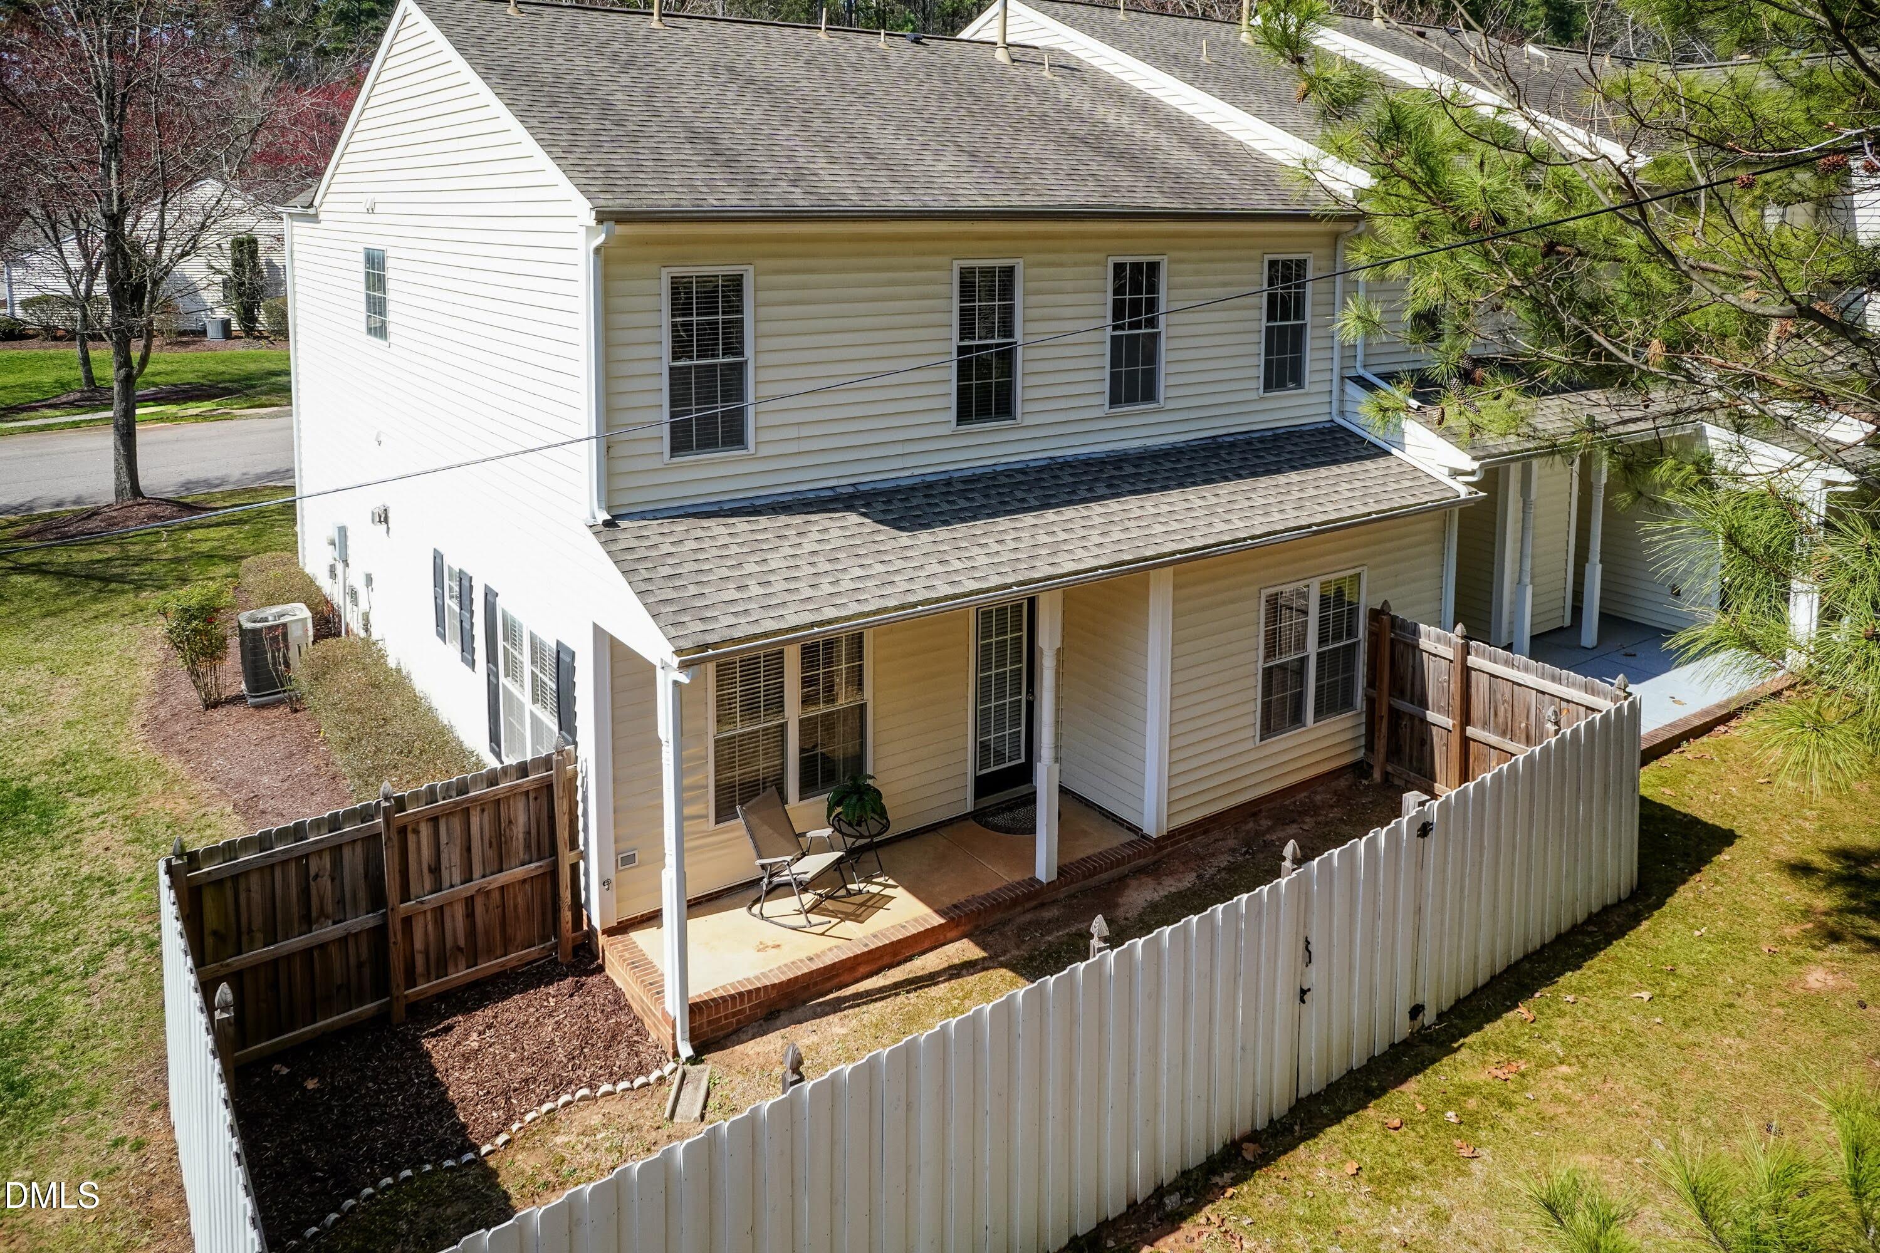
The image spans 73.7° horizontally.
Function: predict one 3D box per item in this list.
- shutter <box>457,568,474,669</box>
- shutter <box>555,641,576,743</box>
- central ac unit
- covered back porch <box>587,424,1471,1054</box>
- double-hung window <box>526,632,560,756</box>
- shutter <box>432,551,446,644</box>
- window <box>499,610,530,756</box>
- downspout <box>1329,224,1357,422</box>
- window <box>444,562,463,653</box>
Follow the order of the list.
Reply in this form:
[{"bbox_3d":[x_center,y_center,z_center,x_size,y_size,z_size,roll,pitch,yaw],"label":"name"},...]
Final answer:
[{"bbox_3d":[-4.921,-0.061,13.053,0.050,1.020,0.400,-11,20,-34],"label":"shutter"},{"bbox_3d":[-3.230,0.959,10.908,0.050,1.660,0.390,-11,20,-34],"label":"shutter"},{"bbox_3d":[-8.822,0.361,16.654,0.750,0.980,0.750,-11,20,-34],"label":"central ac unit"},{"bbox_3d":[1.469,0.464,12.199,9.333,3.876,1.887,-11,20,-34],"label":"covered back porch"},{"bbox_3d":[-3.610,0.829,11.399,0.100,1.620,0.840,-11,20,-34],"label":"double-hung window"},{"bbox_3d":[-5.539,-0.337,13.893,0.050,1.020,0.390,-11,20,-34],"label":"shutter"},{"bbox_3d":[-4.101,0.624,12.101,0.100,1.620,0.840,-11,20,-34],"label":"window"},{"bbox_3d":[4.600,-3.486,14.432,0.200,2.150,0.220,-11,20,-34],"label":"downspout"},{"bbox_3d":[-5.234,-0.182,13.493,0.100,1.000,0.640,-11,20,-34],"label":"window"}]

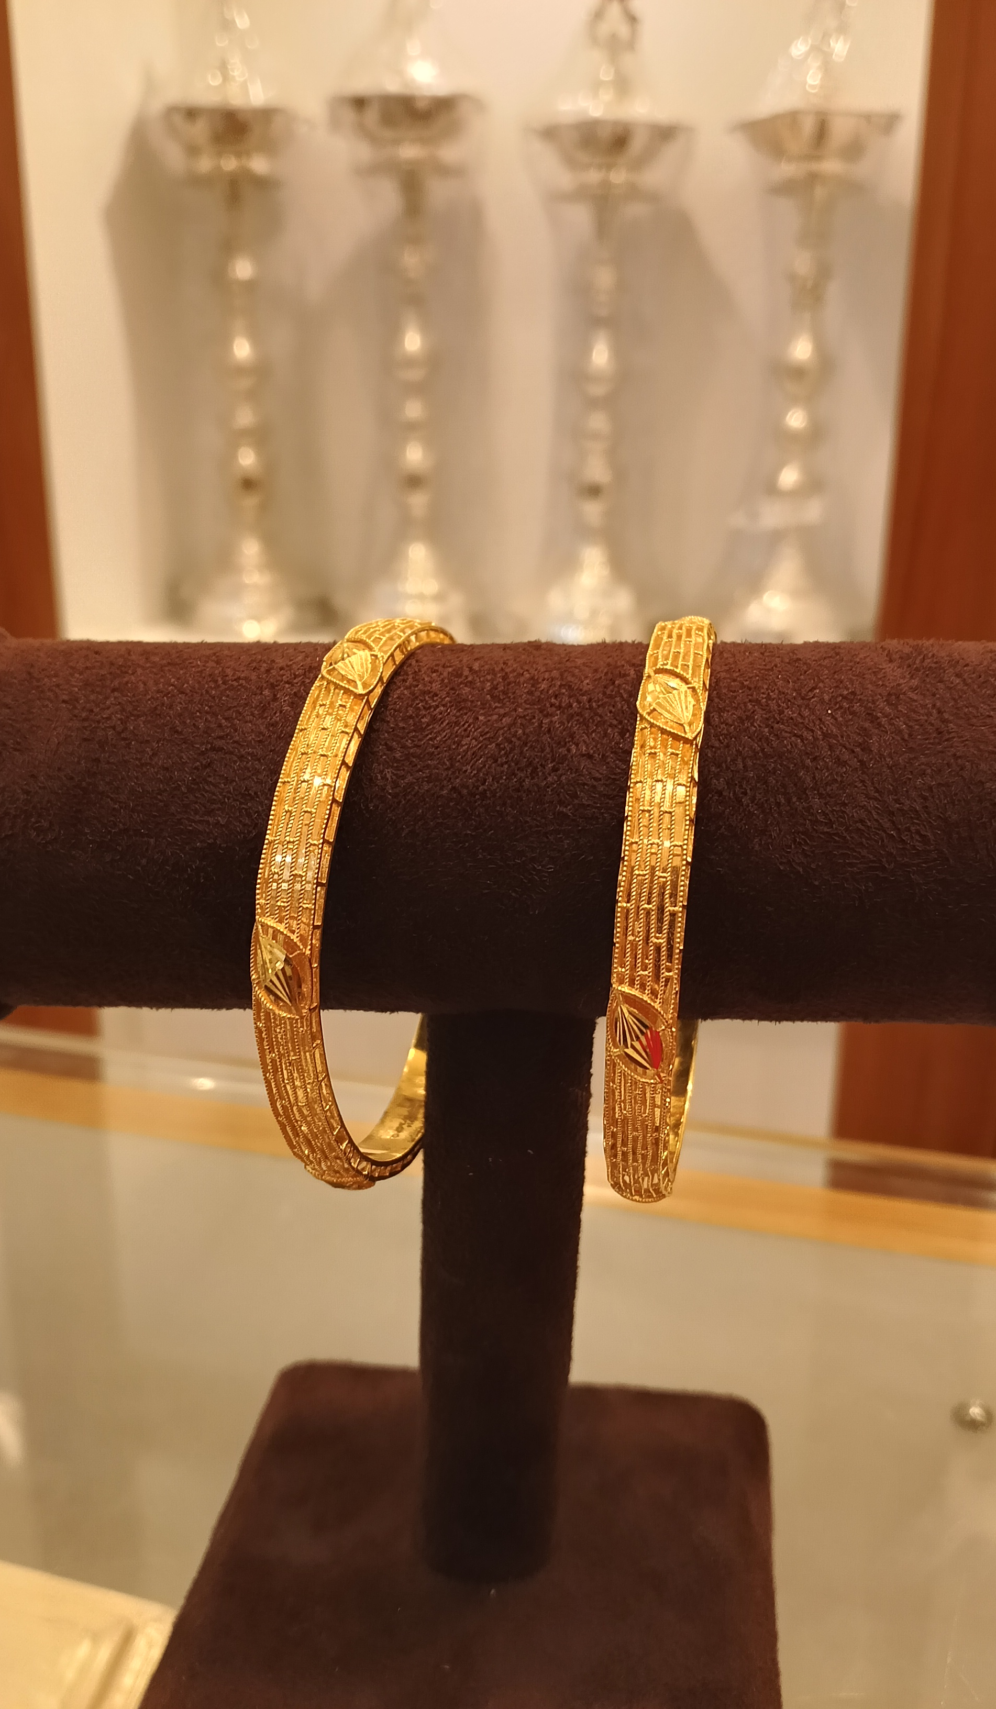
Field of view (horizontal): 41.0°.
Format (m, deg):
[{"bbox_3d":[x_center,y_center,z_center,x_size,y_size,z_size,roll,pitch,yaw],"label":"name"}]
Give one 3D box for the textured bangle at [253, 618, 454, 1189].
[{"bbox_3d":[-0.012,0.005,0.159,0.007,0.066,0.066,5,16,15],"label":"textured bangle"}]

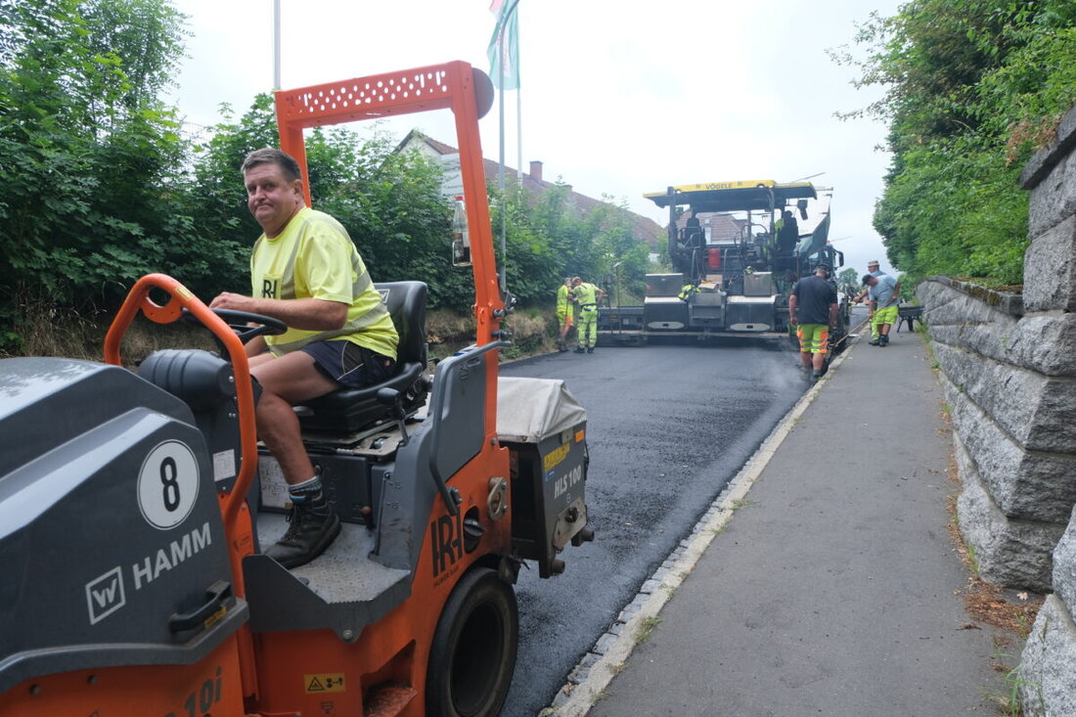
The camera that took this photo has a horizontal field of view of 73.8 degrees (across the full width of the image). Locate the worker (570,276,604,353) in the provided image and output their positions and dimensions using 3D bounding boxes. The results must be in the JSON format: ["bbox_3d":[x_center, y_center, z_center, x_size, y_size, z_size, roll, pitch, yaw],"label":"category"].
[{"bbox_3d":[1.109,-0.988,16.100,0.620,1.687,0.480,-2,3,-34],"label":"worker"}]

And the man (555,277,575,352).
[{"bbox_3d":[0.641,-1.000,16.200,0.500,1.687,0.500,-2,3,-25],"label":"man"}]

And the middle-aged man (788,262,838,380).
[{"bbox_3d":[4.108,-0.555,10.700,0.680,1.725,0.420,0,2,21],"label":"middle-aged man"}]

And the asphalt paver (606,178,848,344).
[{"bbox_3d":[4.588,-2.383,19.035,4.500,3.900,6.300,2,5,24],"label":"asphalt paver"}]

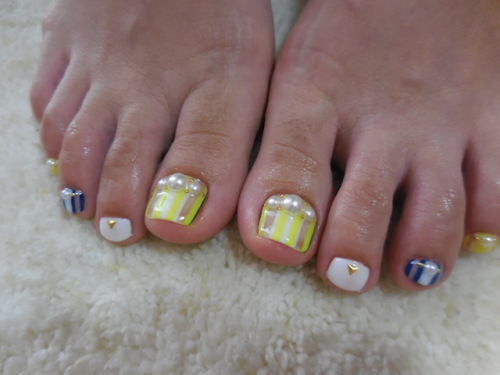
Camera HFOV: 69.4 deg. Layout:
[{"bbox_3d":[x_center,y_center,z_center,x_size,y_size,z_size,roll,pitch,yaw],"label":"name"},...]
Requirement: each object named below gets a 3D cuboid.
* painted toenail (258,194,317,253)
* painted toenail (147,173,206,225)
[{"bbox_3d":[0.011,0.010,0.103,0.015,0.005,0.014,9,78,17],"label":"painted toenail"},{"bbox_3d":[-0.022,0.004,0.110,0.015,0.005,0.014,10,78,24],"label":"painted toenail"}]

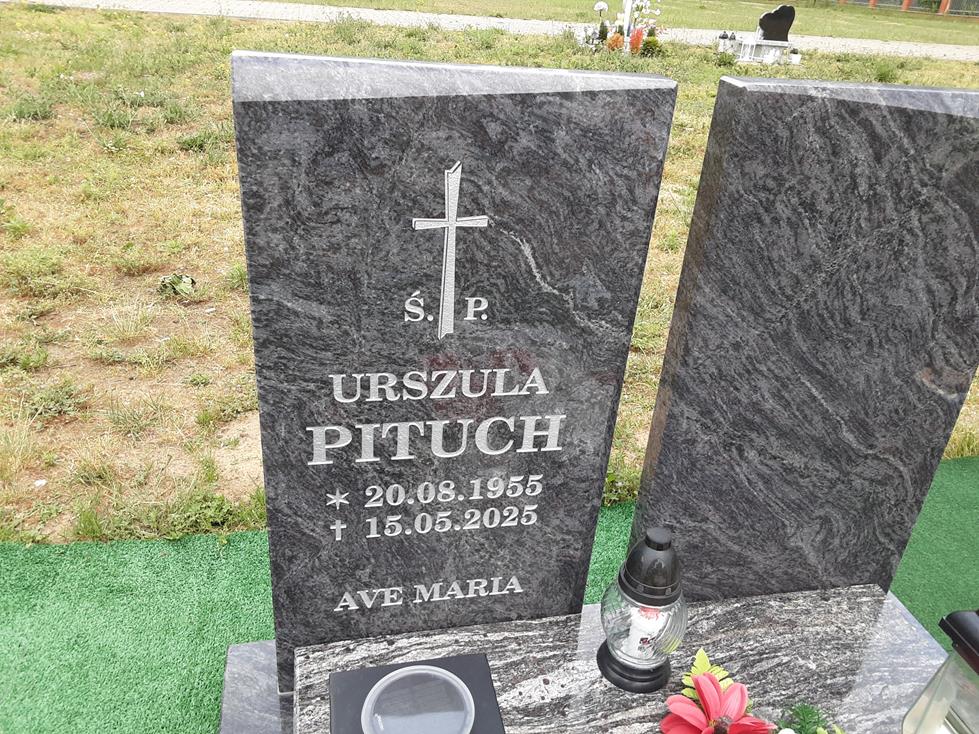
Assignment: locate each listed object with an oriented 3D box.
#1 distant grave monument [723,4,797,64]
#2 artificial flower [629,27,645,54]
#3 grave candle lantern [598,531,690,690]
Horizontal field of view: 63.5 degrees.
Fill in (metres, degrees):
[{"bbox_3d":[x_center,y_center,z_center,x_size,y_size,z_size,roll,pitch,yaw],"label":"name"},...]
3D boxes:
[{"bbox_3d":[4.820,-5.980,14.180,0.920,0.960,0.750,-2,28,-13],"label":"distant grave monument"},{"bbox_3d":[2.560,-5.690,13.820,0.220,0.440,0.220,-2,28,-13],"label":"artificial flower"},{"bbox_3d":[0.266,0.395,1.331,0.146,0.284,0.146,-2,28,-13],"label":"grave candle lantern"}]

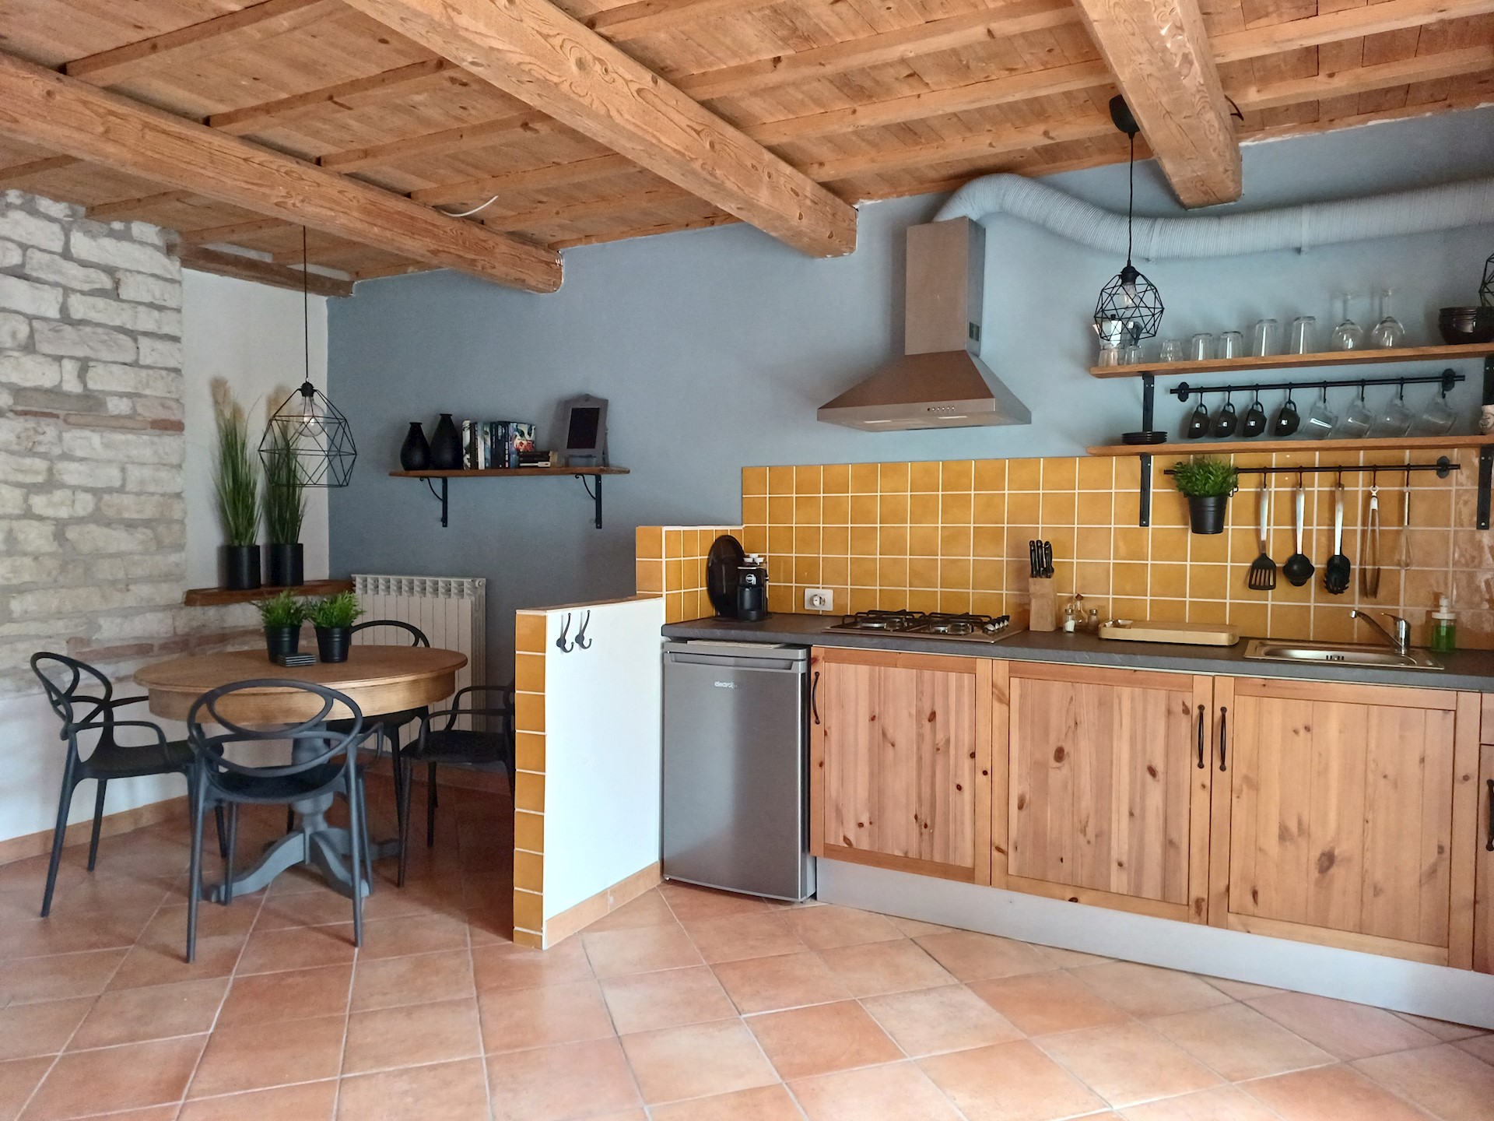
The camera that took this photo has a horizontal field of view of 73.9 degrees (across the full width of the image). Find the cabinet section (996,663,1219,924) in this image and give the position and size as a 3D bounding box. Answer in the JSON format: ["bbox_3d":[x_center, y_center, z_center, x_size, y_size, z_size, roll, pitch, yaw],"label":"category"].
[{"bbox_3d":[1.138,0.645,3.118,0.603,0.698,0.550,1,3,27],"label":"cabinet section"}]

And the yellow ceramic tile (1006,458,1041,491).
[{"bbox_3d":[0.993,-0.307,3.559,0.117,0.117,0.009,1,2,28],"label":"yellow ceramic tile"}]

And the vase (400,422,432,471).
[{"bbox_3d":[-1.587,-0.542,4.760,0.143,0.237,0.143,1,2,28],"label":"vase"}]

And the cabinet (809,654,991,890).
[{"bbox_3d":[0.609,0.632,3.400,0.600,0.698,0.560,1,2,28],"label":"cabinet"}]

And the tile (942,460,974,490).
[{"bbox_3d":[0.768,-0.303,3.608,0.115,0.115,0.009,1,2,28],"label":"tile"}]

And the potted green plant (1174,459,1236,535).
[{"bbox_3d":[1.449,-0.205,3.140,0.190,0.250,0.190,1,2,28],"label":"potted green plant"}]

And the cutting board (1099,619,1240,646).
[{"bbox_3d":[1.358,0.232,3.200,0.410,0.038,0.280,1,2,27],"label":"cutting board"}]

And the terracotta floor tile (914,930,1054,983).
[{"bbox_3d":[0.705,1.169,2.956,0.317,0.010,0.315,0,2,-18],"label":"terracotta floor tile"}]

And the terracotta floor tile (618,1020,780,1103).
[{"bbox_3d":[-0.116,1.191,2.364,0.316,0.010,0.316,0,2,-18],"label":"terracotta floor tile"}]

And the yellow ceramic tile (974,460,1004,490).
[{"bbox_3d":[0.886,-0.310,3.620,0.118,0.118,0.010,1,2,27],"label":"yellow ceramic tile"}]

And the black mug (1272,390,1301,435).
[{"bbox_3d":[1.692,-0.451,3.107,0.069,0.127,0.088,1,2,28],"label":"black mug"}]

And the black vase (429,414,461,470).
[{"bbox_3d":[-1.423,-0.558,4.689,0.148,0.266,0.148,1,2,28],"label":"black vase"}]

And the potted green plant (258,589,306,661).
[{"bbox_3d":[-1.703,0.241,3.637,0.163,0.256,0.163,-1,2,-25],"label":"potted green plant"}]

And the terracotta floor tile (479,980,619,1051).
[{"bbox_3d":[-0.522,1.175,2.559,0.317,0.010,0.315,0,2,-18],"label":"terracotta floor tile"}]

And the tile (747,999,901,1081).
[{"bbox_3d":[0.189,1.184,2.457,0.317,0.010,0.315,0,2,-18],"label":"tile"}]

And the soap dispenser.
[{"bbox_3d":[2.018,0.182,2.875,0.056,0.159,0.059,2,2,32],"label":"soap dispenser"}]

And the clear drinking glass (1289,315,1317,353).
[{"bbox_3d":[1.692,-0.682,3.014,0.070,0.118,0.070,1,2,28],"label":"clear drinking glass"}]

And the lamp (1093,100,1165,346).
[{"bbox_3d":[1.142,-1.009,2.953,0.200,0.697,0.200,1,2,28],"label":"lamp"}]

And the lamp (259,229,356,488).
[{"bbox_3d":[-1.557,-0.737,3.510,0.322,0.955,0.322,1,2,28],"label":"lamp"}]

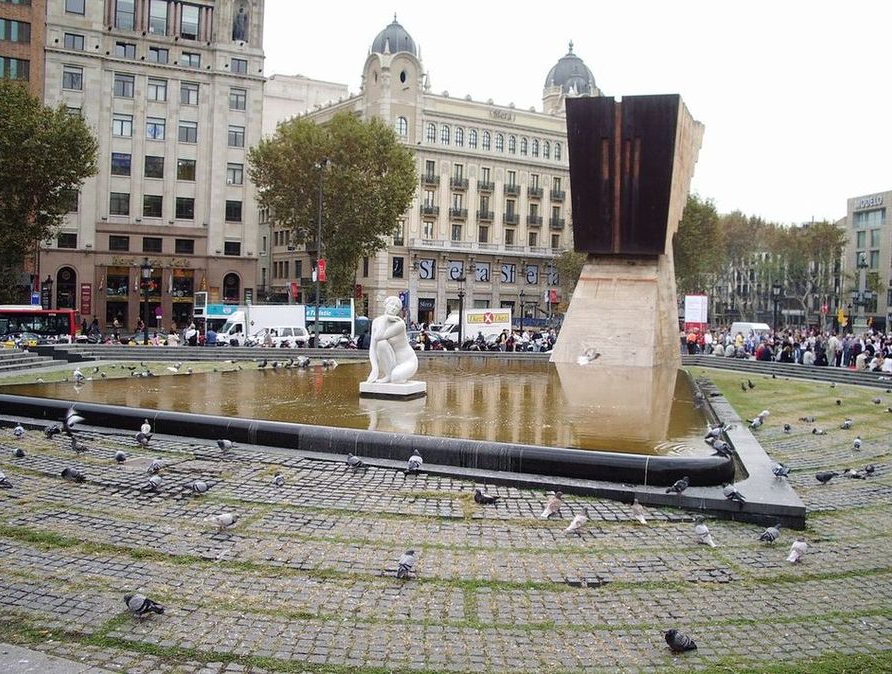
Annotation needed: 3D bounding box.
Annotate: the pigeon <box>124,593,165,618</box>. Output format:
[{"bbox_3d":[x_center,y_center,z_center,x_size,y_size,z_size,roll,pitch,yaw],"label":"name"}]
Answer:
[{"bbox_3d":[-2.236,1.992,6.751,0.285,0.175,0.125,2,2,3],"label":"pigeon"}]

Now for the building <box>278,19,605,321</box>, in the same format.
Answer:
[{"bbox_3d":[-1.239,-18.884,125.124,33.000,36.000,33.000,0,3,-33],"label":"building"}]

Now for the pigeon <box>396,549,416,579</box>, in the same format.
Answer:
[{"bbox_3d":[-0.342,1.988,7.943,0.125,0.210,0.270,3,2,22],"label":"pigeon"}]

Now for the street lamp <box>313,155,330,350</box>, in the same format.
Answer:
[{"bbox_3d":[-6.915,-4.520,50.201,0.950,10.600,0.600,2,2,0],"label":"street lamp"}]

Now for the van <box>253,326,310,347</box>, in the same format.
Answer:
[{"bbox_3d":[-11.716,0.197,64.000,4.400,1.850,1.800,1,3,-30],"label":"van"}]

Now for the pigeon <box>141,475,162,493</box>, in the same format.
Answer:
[{"bbox_3d":[-3.344,1.663,10.362,0.280,0.180,0.130,0,3,-44],"label":"pigeon"}]

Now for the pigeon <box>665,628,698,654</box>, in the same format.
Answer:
[{"bbox_3d":[1.801,2.314,6.940,0.265,0.175,0.130,4,3,43],"label":"pigeon"}]

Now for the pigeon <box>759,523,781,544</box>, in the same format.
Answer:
[{"bbox_3d":[3.427,2.079,9.591,0.265,0.200,0.125,0,3,-37],"label":"pigeon"}]

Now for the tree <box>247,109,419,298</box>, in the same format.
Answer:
[{"bbox_3d":[-9.440,-9.260,77.000,13.000,19.493,14.000,2,2,0],"label":"tree"}]

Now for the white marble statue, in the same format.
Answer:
[{"bbox_3d":[-1.002,0.057,17.200,0.780,1.670,0.800,3,3,30],"label":"white marble statue"}]

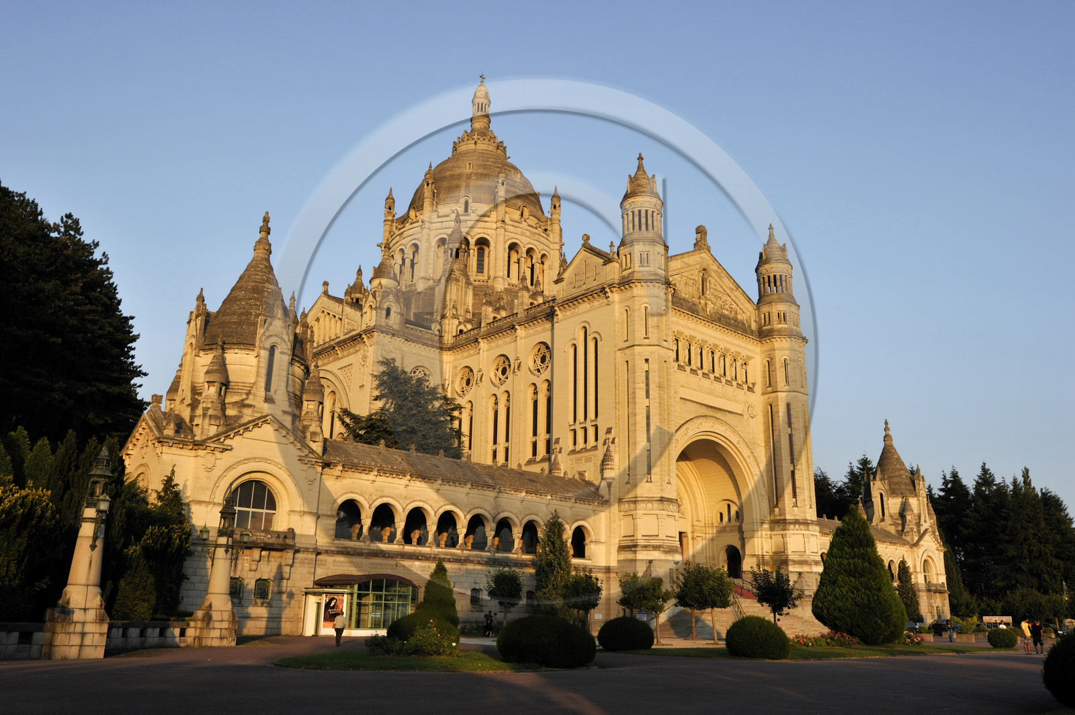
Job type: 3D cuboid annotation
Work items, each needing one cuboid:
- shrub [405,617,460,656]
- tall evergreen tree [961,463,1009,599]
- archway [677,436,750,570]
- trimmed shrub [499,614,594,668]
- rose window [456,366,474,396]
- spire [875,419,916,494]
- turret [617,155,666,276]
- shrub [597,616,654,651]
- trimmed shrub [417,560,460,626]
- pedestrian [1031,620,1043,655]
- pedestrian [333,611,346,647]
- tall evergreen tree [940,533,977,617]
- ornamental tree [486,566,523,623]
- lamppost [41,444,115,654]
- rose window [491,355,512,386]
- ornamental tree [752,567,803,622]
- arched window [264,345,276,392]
[{"bbox_3d":[-4.440,11.923,35.615,2.250,1.550,2.100,16,-22,-40],"label":"shrub"},{"bbox_3d":[83.907,34.374,153.700,8.500,29.500,8.500,-8,-19,27],"label":"tall evergreen tree"},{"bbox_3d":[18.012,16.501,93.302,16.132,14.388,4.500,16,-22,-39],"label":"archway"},{"bbox_3d":[0.288,9.183,27.219,3.250,1.600,2.800,1,-17,1],"label":"trimmed shrub"},{"bbox_3d":[-9.618,3.202,110.991,0.500,4.300,4.250,16,-22,-40],"label":"rose window"},{"bbox_3d":[57.471,16.383,136.469,6.900,12.600,6.900,16,-22,-40],"label":"spire"},{"bbox_3d":[11.341,-14.980,90.989,5.232,16.050,5.232,1,-17,0],"label":"turret"},{"bbox_3d":[4.579,14.346,43.374,2.900,1.750,2.900,1,-17,0],"label":"shrub"},{"bbox_3d":[-6.012,14.708,50.457,2.537,4.845,2.537,1,-17,0],"label":"trimmed shrub"},{"bbox_3d":[25.793,14.428,43.121,0.560,1.730,0.400,-5,-18,21],"label":"pedestrian"},{"bbox_3d":[-9.656,13.242,40.832,0.550,1.660,0.380,5,-17,-12],"label":"pedestrian"},{"bbox_3d":[64.637,35.404,131.895,7.200,14.200,7.200,-7,-18,24],"label":"tall evergreen tree"},{"bbox_3d":[-2.238,16.997,57.821,2.558,4.907,2.558,1,-17,0],"label":"ornamental tree"},{"bbox_3d":[-15.132,6.415,28.227,1.750,7.020,1.750,16,-22,-40],"label":"lamppost"},{"bbox_3d":[-4.150,1.526,94.889,0.450,3.650,3.600,16,-22,-40],"label":"rose window"},{"bbox_3d":[15.557,16.265,55.049,3.200,4.883,3.000,-3,-18,15],"label":"ornamental tree"},{"bbox_3d":[-19.191,0.808,59.982,0.736,3.488,0.300,16,-22,-39],"label":"arched window"}]

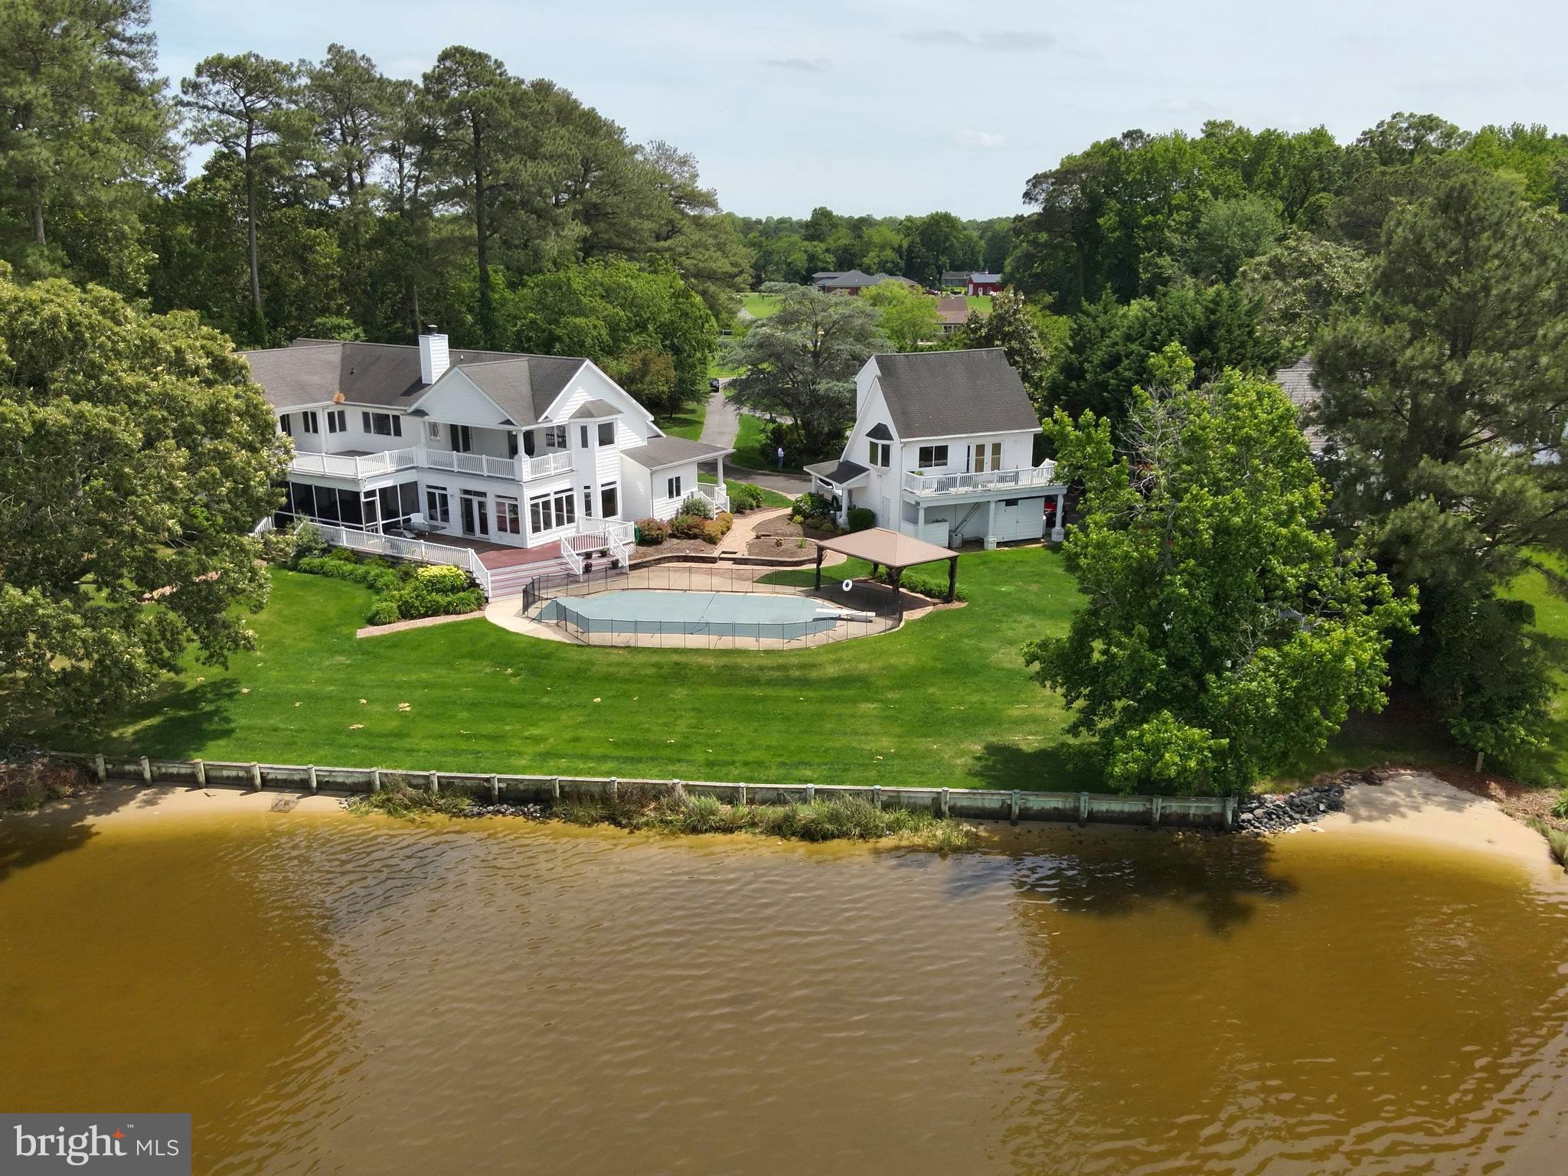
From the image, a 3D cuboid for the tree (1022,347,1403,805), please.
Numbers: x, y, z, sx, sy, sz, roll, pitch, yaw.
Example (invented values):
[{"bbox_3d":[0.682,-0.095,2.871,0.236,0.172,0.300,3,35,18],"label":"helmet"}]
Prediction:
[{"bbox_3d":[16.380,-1.663,40.834,14.060,14.630,14.060,0,17,0],"label":"tree"}]

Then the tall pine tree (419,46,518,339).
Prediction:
[{"bbox_3d":[-24.749,-26.718,88.036,8.130,30.980,8.130,0,17,0],"label":"tall pine tree"}]

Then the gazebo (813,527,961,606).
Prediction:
[{"bbox_3d":[4.920,-1.177,52.500,4.000,3.200,5.450,-13,22,-37],"label":"gazebo"}]

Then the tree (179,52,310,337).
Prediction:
[{"bbox_3d":[-43.331,-26.927,89.019,10.730,30.800,10.730,0,17,0],"label":"tree"}]

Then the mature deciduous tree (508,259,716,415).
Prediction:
[{"bbox_3d":[-16.572,-23.671,104.682,19.450,15.310,19.450,0,17,0],"label":"mature deciduous tree"}]

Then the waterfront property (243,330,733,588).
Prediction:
[{"bbox_3d":[-21.328,-10.066,67.689,28.500,11.200,21.500,10,20,29],"label":"waterfront property"}]

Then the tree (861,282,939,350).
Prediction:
[{"bbox_3d":[18.428,-42.859,173.066,12.090,11.530,12.090,0,17,0],"label":"tree"}]

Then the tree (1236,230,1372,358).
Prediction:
[{"bbox_3d":[46.702,-22.748,97.640,12.320,17.720,12.320,0,17,0],"label":"tree"}]

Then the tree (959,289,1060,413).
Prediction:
[{"bbox_3d":[17.161,-15.938,82.999,7.670,13.360,7.670,0,17,0],"label":"tree"}]

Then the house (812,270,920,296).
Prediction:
[{"bbox_3d":[23.980,-86.352,308.251,31.000,7.410,17.000,1,17,5],"label":"house"}]

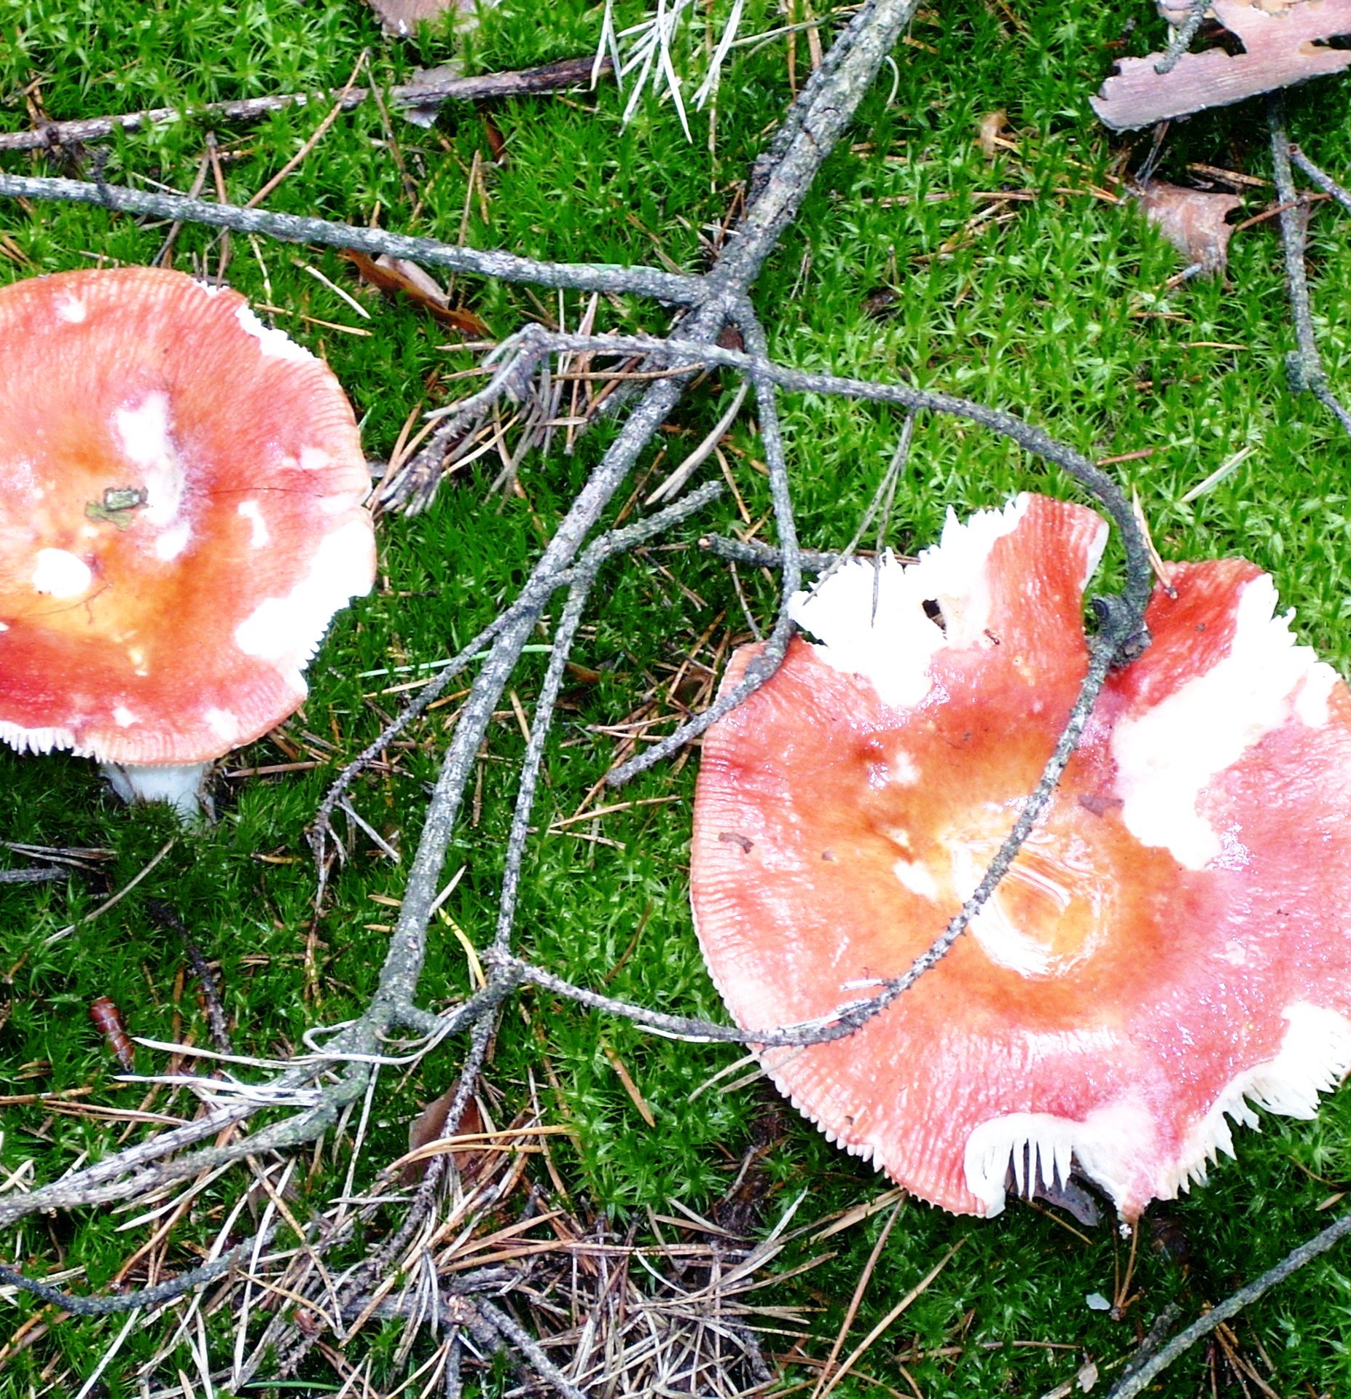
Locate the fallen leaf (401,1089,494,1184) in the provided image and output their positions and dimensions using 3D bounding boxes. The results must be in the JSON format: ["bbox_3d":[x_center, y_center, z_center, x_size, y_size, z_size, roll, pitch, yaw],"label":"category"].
[{"bbox_3d":[-0.038,0.073,1.017,0.013,0.007,0.019,6,56,4],"label":"fallen leaf"}]

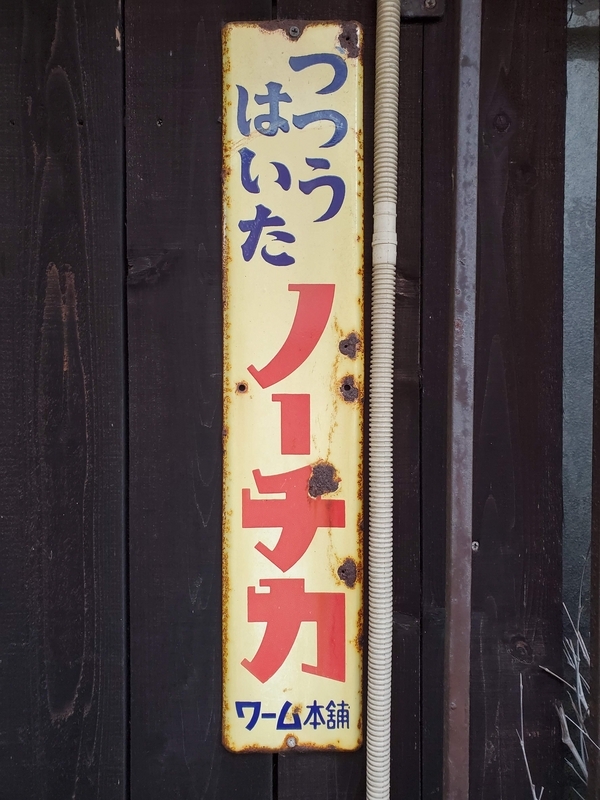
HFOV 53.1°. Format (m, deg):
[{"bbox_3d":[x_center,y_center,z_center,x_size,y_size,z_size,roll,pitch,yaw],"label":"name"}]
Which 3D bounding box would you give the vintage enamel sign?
[{"bbox_3d":[-0.006,-0.011,0.509,0.118,0.615,0.013,0,1,0],"label":"vintage enamel sign"}]

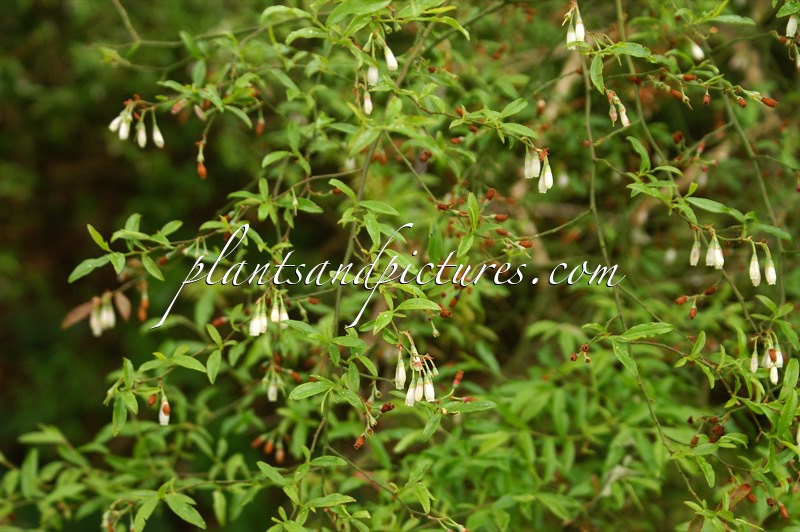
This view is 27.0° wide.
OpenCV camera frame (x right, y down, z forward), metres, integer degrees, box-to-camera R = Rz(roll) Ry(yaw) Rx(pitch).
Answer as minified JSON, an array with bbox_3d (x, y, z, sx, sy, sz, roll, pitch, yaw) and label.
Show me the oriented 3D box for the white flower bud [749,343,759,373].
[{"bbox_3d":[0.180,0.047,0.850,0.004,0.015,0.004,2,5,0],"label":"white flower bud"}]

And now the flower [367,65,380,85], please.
[{"bbox_3d":[-0.011,-0.083,0.720,0.005,0.010,0.005,1,7,0],"label":"flower"}]

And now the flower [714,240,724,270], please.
[{"bbox_3d":[0.134,-0.005,0.700,0.004,0.013,0.004,-6,7,0],"label":"flower"}]

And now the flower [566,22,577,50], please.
[{"bbox_3d":[0.097,-0.129,0.940,0.005,0.015,0.005,0,6,0],"label":"flower"}]

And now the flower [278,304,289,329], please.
[{"bbox_3d":[-0.066,0.029,0.950,0.005,0.014,0.005,-6,6,0],"label":"flower"}]

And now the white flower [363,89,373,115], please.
[{"bbox_3d":[-0.013,-0.069,0.700,0.004,0.011,0.004,-6,7,0],"label":"white flower"}]

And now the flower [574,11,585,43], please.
[{"bbox_3d":[0.100,-0.133,0.930,0.005,0.016,0.005,-5,6,0],"label":"flower"}]

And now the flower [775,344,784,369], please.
[{"bbox_3d":[0.217,0.052,0.950,0.005,0.014,0.005,-5,6,0],"label":"flower"}]

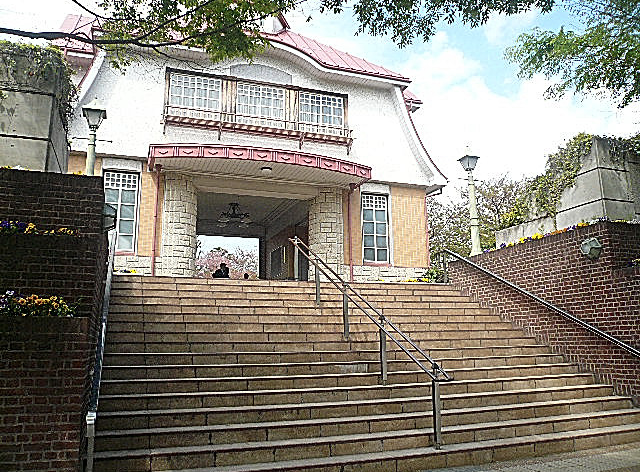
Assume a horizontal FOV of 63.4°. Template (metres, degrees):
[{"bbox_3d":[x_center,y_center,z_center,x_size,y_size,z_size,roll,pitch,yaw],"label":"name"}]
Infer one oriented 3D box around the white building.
[{"bbox_3d":[-2.586,-2.431,17.516,12.200,9.500,8.600,3,-12,-19],"label":"white building"}]

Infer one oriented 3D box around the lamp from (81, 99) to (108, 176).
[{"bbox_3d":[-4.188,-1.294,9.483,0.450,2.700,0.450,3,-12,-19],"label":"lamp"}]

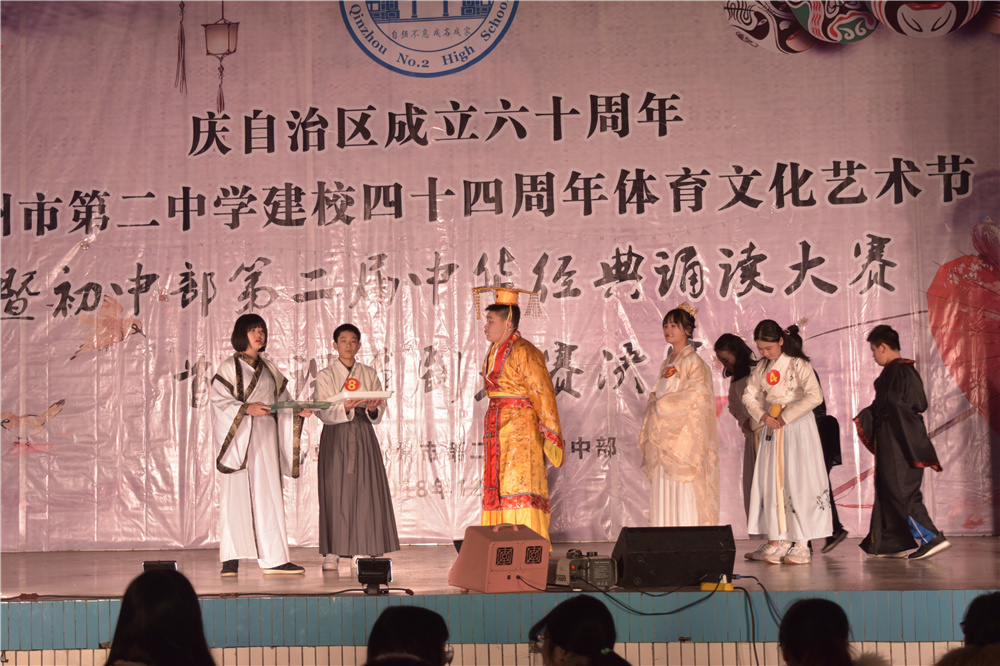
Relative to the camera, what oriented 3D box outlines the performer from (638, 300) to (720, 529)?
[{"bbox_3d":[1.163,0.650,12.450,0.460,1.650,0.520,2,-4,-44],"label":"performer"}]

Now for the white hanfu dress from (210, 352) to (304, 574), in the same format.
[{"bbox_3d":[-1.529,0.818,12.191,0.500,1.350,0.370,0,-2,-28],"label":"white hanfu dress"}]

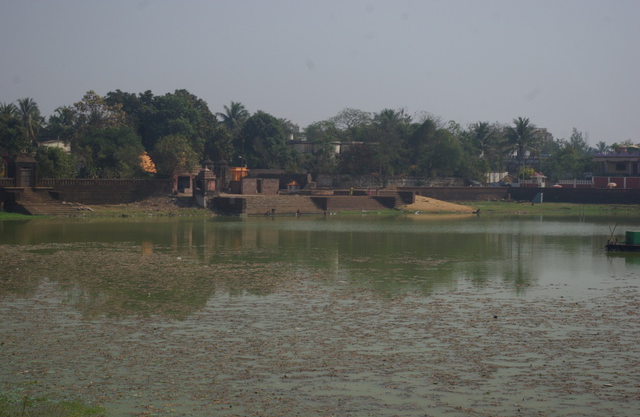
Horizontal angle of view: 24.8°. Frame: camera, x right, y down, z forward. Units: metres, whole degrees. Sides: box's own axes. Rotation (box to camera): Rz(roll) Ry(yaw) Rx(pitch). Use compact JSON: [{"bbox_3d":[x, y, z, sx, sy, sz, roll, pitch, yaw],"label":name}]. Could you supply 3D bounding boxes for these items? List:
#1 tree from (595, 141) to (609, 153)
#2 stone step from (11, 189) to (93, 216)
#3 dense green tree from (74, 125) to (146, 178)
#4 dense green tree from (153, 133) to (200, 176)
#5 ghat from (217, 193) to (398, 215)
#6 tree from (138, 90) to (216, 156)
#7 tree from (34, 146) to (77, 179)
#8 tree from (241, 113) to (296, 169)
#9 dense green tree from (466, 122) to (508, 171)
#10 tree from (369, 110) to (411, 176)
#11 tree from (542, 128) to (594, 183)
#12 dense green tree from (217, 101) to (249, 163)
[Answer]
[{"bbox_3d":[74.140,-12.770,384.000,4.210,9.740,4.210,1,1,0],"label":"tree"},{"bbox_3d":[-38.190,-0.850,207.360,9.790,3.550,5.760,0,1,-35],"label":"stone step"},{"bbox_3d":[-42.820,-10.322,298.000,13.898,13.285,13.898,0,1,0],"label":"dense green tree"},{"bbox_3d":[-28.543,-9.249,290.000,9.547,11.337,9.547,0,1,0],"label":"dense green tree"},{"bbox_3d":[-1.988,-0.605,252.000,32.900,3.600,12.000,0,1,0],"label":"ghat"},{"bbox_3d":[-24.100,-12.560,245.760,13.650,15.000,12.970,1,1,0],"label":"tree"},{"bbox_3d":[-39.710,-6.760,218.880,6.610,5.400,5.940,1,1,0],"label":"tree"},{"bbox_3d":[-11.707,-13.446,338.000,12.519,18.082,12.519,0,1,0],"label":"tree"},{"bbox_3d":[32.670,-11.380,286.080,8.240,11.380,7.830,1,1,0],"label":"dense green tree"},{"bbox_3d":[15.715,-13.374,325.000,9.808,18.278,9.808,0,1,0],"label":"tree"},{"bbox_3d":[48.760,-10.500,286.080,10.600,10.790,10.070,1,1,0],"label":"tree"},{"bbox_3d":[-21.125,-15.210,352.000,7.726,21.246,7.726,0,1,0],"label":"dense green tree"}]

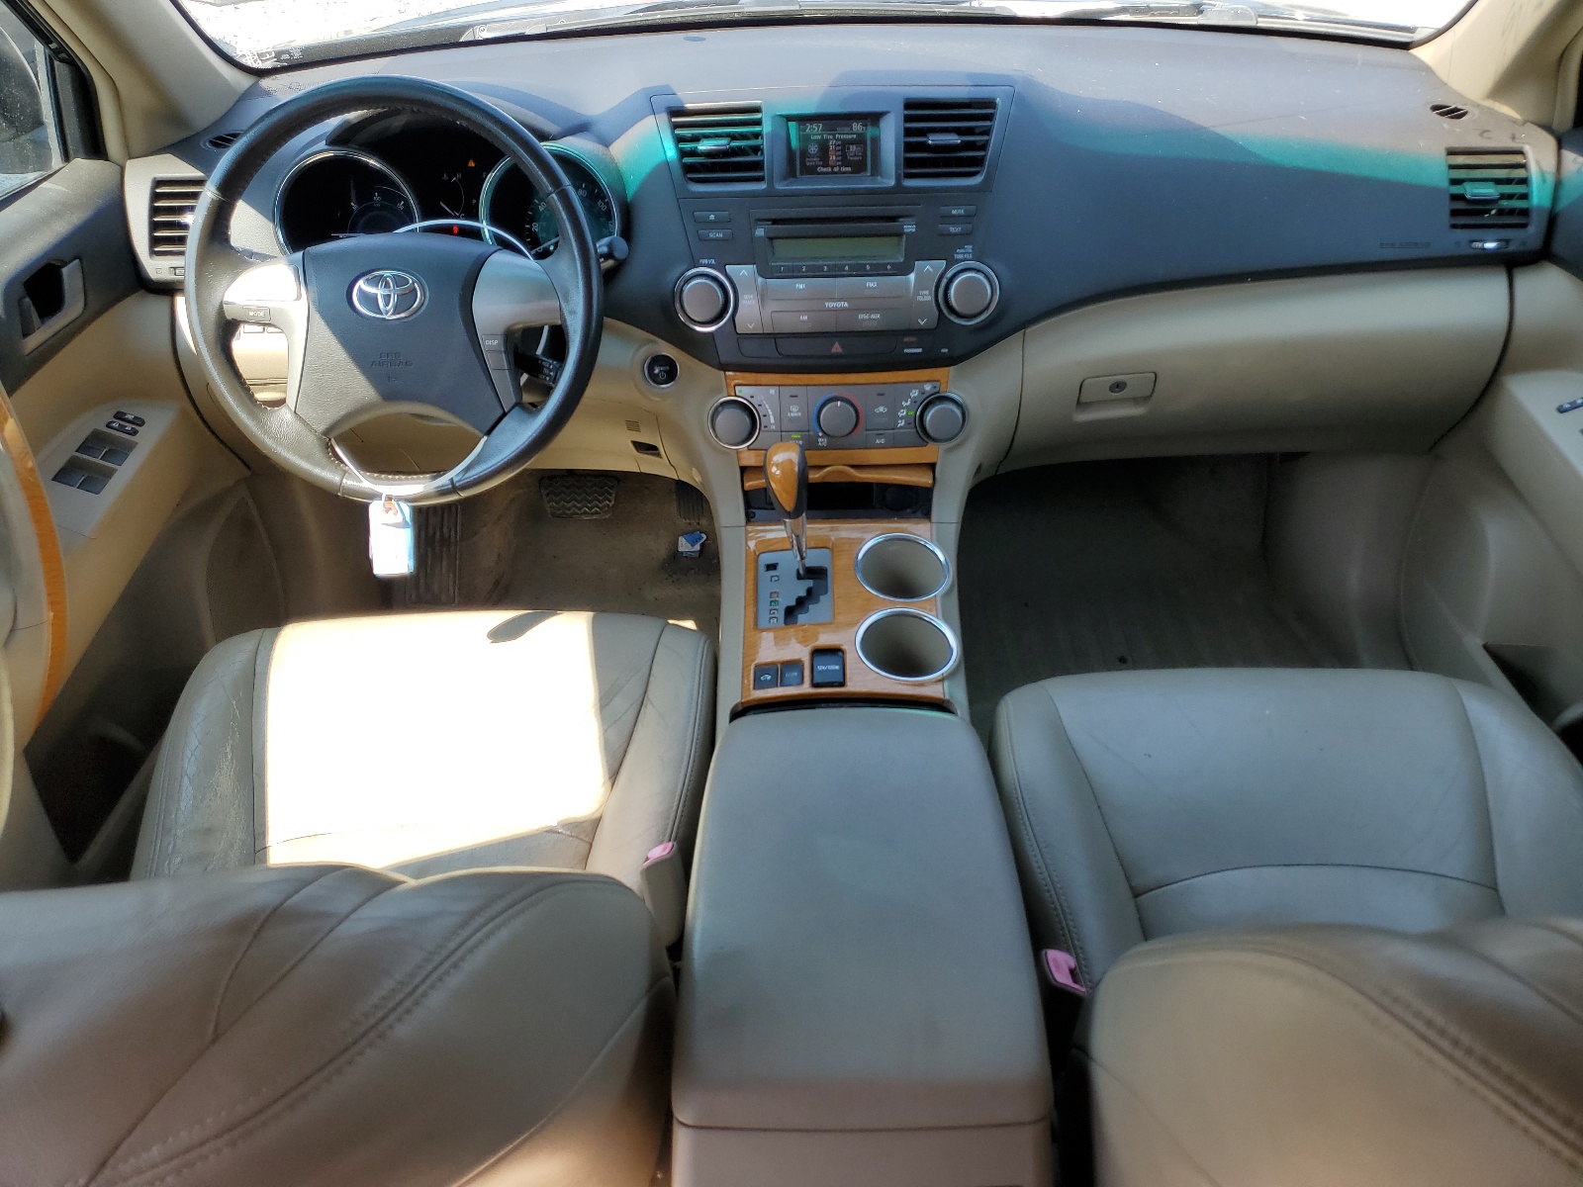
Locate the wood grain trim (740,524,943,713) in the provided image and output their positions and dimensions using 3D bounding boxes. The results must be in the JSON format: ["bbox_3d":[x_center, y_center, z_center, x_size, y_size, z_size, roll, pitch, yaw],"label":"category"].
[{"bbox_3d":[0.048,0.021,1.112,0.185,0.030,0.235,-1,47,1],"label":"wood grain trim"}]

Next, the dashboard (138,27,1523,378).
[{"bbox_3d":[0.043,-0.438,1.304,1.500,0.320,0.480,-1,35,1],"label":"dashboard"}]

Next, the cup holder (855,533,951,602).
[{"bbox_3d":[0.108,-0.001,1.163,0.092,0.070,0.092,-1,43,1],"label":"cup holder"}]

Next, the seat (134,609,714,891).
[{"bbox_3d":[-0.336,0.247,1.107,0.515,0.210,0.490,-1,35,1],"label":"seat"}]

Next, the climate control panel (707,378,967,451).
[{"bbox_3d":[0.046,-0.180,1.205,0.258,0.078,0.045,-1,10,1],"label":"climate control panel"}]

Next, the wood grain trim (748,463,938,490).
[{"bbox_3d":[0.047,-0.118,1.200,0.192,0.030,0.030,-1,10,1],"label":"wood grain trim"}]

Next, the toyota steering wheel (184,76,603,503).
[{"bbox_3d":[-0.362,-0.276,1.110,0.380,0.380,0.100,-1,8,1],"label":"toyota steering wheel"}]

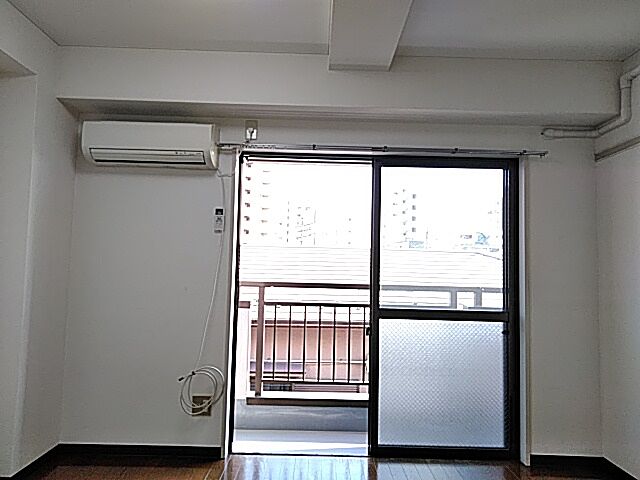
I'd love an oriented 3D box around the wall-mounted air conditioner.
[{"bbox_3d":[-0.998,-0.557,2.968,0.759,0.241,0.230,1,-4,0],"label":"wall-mounted air conditioner"}]

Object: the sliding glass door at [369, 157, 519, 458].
[{"bbox_3d":[0.778,0.407,3.128,0.941,1.863,0.060,1,-4,0],"label":"sliding glass door"}]

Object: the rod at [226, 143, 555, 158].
[{"bbox_3d":[0.377,-0.547,3.032,1.970,0.040,0.110,1,-4,0],"label":"rod"}]

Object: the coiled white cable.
[{"bbox_3d":[-0.687,0.303,3.000,0.277,1.473,0.060,1,-4,0],"label":"coiled white cable"}]

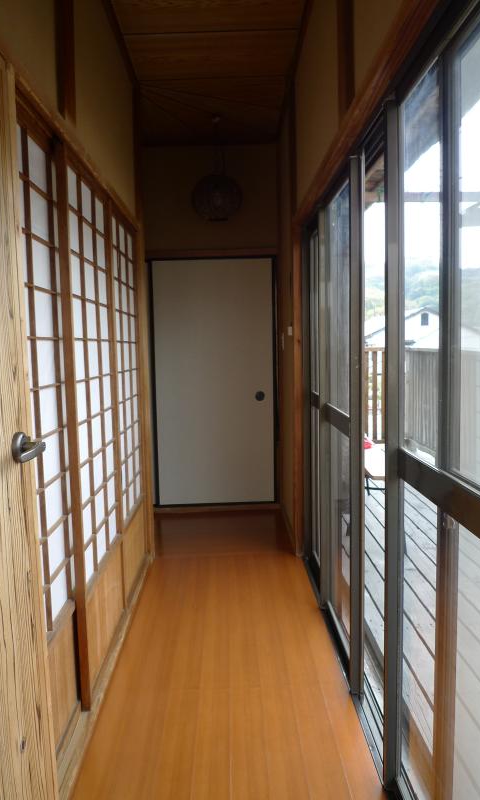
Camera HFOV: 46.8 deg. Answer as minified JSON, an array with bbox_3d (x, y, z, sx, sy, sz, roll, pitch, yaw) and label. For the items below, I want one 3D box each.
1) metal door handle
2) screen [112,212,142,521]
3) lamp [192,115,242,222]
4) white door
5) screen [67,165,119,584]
[{"bbox_3d":[-0.460,0.109,1.193,0.066,0.072,0.143,-1,5,-1],"label":"metal door handle"},{"bbox_3d":[-0.551,-0.145,2.731,0.037,1.401,0.578,-1,5,-1],"label":"screen"},{"bbox_3d":[-0.138,-1.388,3.339,0.303,0.625,0.300,-1,5,-1],"label":"lamp"},{"bbox_3d":[-0.179,-0.121,3.945,0.911,1.827,0.080,-1,5,-1],"label":"white door"},{"bbox_3d":[-0.537,-0.083,2.062,0.037,1.404,0.578,-1,5,-1],"label":"screen"}]

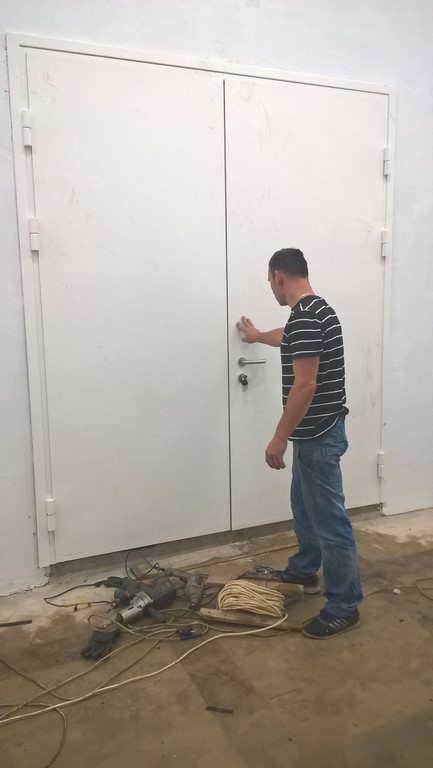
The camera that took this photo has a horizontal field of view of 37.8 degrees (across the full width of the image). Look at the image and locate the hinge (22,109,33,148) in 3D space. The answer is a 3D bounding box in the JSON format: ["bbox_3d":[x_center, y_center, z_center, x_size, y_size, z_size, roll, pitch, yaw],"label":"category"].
[{"bbox_3d":[-0.881,-1.190,2.943,0.040,0.160,0.040,-5,9,-23],"label":"hinge"}]

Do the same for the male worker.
[{"bbox_3d":[0.326,0.212,3.053,0.750,1.690,0.600,5,10,33],"label":"male worker"}]

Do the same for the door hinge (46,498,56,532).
[{"bbox_3d":[-0.844,0.672,3.230,0.040,0.160,0.040,-5,9,-23],"label":"door hinge"}]

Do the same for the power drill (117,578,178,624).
[{"bbox_3d":[-0.312,1.019,3.000,0.190,0.130,0.340,4,10,30],"label":"power drill"}]

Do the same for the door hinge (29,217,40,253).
[{"bbox_3d":[-0.867,-0.714,3.018,0.040,0.160,0.040,-5,9,-23],"label":"door hinge"}]

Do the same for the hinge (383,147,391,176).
[{"bbox_3d":[1.009,-1.320,3.747,0.040,0.160,0.040,-1,9,0],"label":"hinge"}]

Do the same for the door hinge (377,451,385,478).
[{"bbox_3d":[1.048,0.517,4.032,0.040,0.160,0.040,-1,9,0],"label":"door hinge"}]

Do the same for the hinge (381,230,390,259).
[{"bbox_3d":[1.024,-0.844,3.823,0.040,0.160,0.040,-5,9,-23],"label":"hinge"}]

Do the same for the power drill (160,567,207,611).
[{"bbox_3d":[-0.144,1.010,3.155,0.210,0.075,0.280,0,16,4],"label":"power drill"}]

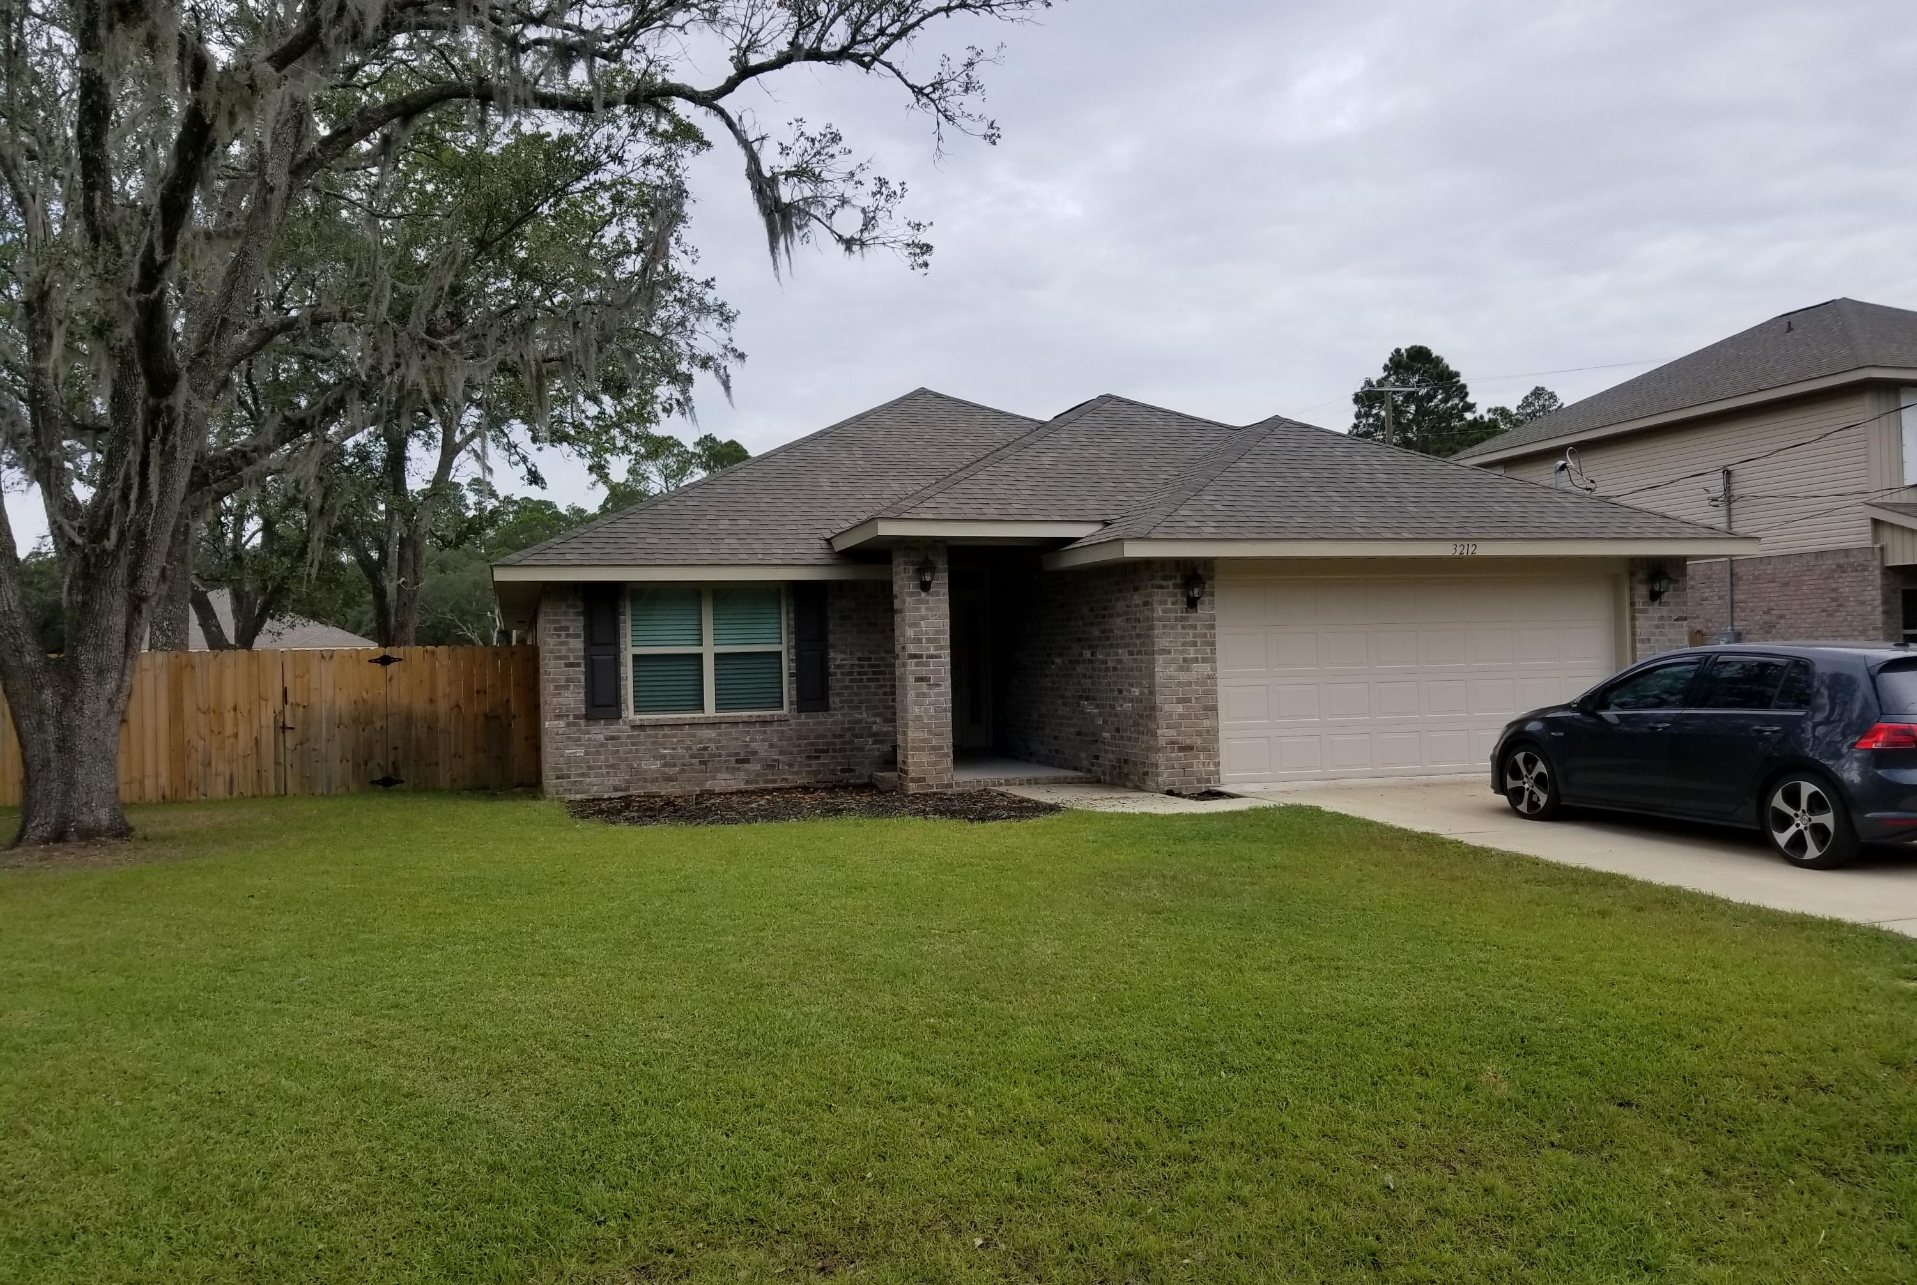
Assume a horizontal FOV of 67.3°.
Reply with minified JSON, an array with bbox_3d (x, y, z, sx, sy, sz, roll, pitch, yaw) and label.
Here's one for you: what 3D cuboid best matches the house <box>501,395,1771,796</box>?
[{"bbox_3d":[-0.367,-1.256,22.904,13.200,5.800,18.900,-1,-1,-17],"label":"house"}]

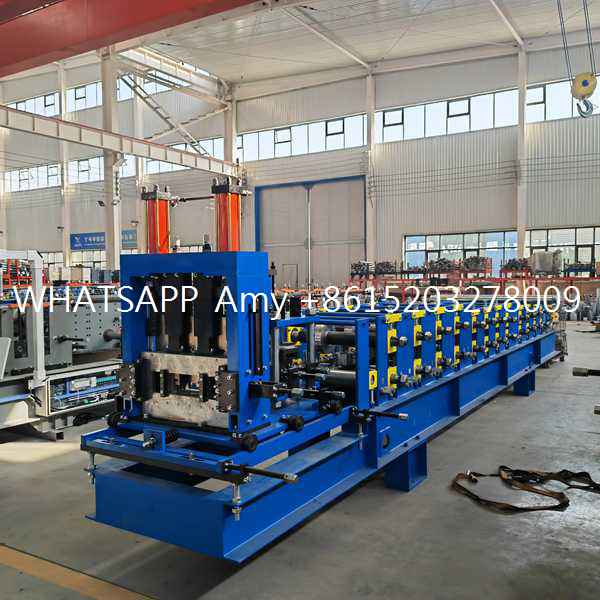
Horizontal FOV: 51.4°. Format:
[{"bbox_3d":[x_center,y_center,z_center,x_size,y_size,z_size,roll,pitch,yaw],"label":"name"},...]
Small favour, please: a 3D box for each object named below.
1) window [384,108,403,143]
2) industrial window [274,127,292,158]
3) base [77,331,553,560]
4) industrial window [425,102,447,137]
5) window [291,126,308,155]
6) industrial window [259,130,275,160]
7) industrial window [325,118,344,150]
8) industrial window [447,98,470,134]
[{"bbox_3d":[3.813,-7.064,25.419,0.898,1.307,0.120,1,3,32],"label":"window"},{"bbox_3d":[-0.768,-7.127,28.317,0.896,1.288,0.120,1,3,32],"label":"industrial window"},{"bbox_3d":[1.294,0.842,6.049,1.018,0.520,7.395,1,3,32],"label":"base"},{"bbox_3d":[5.345,-7.043,24.450,0.908,1.313,0.120,1,3,32],"label":"industrial window"},{"bbox_3d":[-0.002,-7.116,27.832,0.918,1.291,0.120,1,3,32],"label":"window"},{"bbox_3d":[-1.526,-7.137,28.796,0.898,1.285,0.120,1,3,32],"label":"industrial window"},{"bbox_3d":[1.524,-7.095,26.867,0.909,1.297,0.120,1,3,32],"label":"industrial window"},{"bbox_3d":[6.109,-7.033,23.967,0.900,1.316,0.120,1,3,32],"label":"industrial window"}]

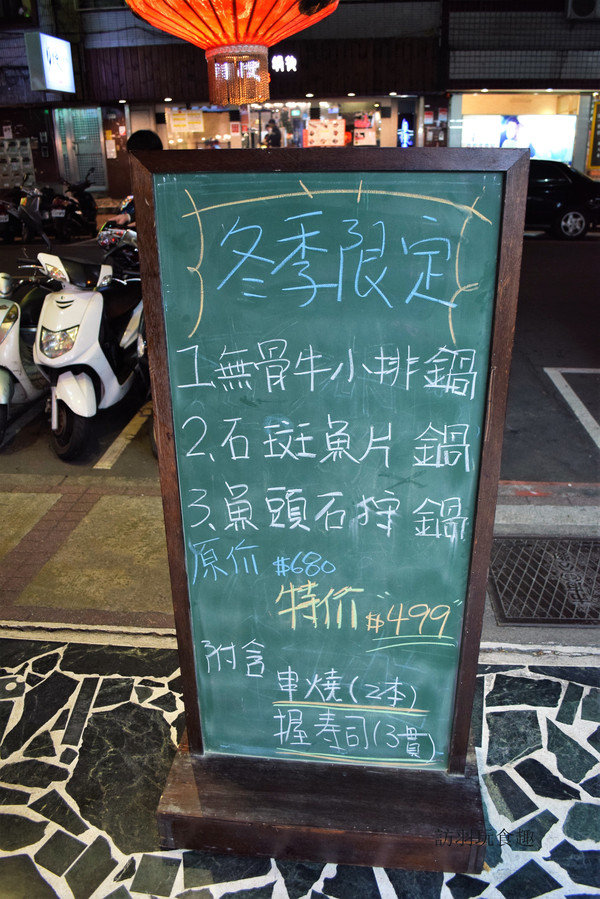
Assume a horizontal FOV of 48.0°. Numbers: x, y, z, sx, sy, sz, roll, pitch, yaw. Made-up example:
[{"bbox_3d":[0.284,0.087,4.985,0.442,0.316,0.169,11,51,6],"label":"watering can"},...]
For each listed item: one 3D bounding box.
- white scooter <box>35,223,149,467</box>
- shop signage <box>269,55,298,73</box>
[{"bbox_3d":[-1.109,-0.720,4.027,0.680,1.100,1.760,2,24,6],"label":"white scooter"},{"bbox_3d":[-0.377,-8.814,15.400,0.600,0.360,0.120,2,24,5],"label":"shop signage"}]

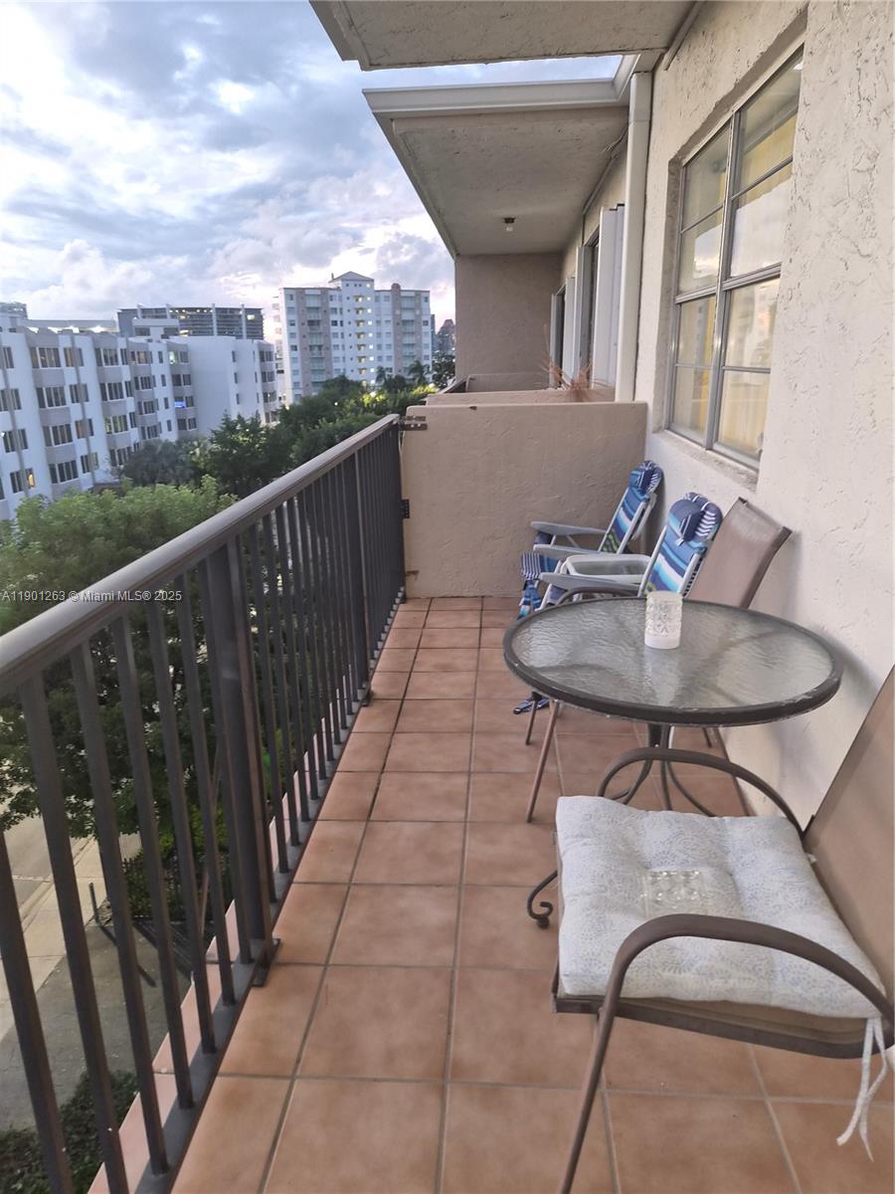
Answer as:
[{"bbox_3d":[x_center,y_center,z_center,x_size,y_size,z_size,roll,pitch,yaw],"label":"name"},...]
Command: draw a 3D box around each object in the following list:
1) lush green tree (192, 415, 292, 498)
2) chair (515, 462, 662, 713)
[{"bbox_3d":[-20.244,-14.408,80.314,8.800,7.500,8.800,0,17,4],"label":"lush green tree"},{"bbox_3d":[0.723,-0.271,4.201,0.716,0.885,0.612,0,17,4],"label":"chair"}]

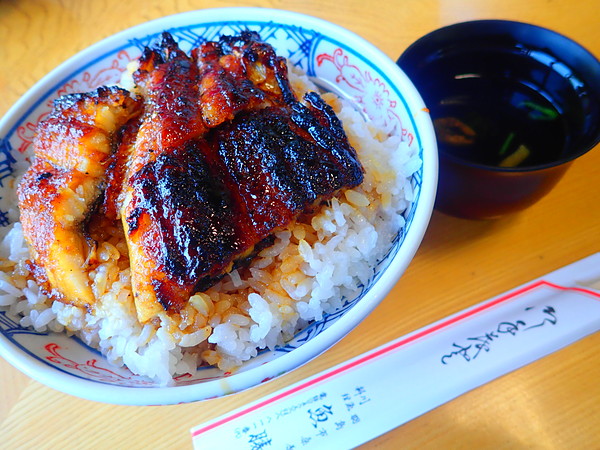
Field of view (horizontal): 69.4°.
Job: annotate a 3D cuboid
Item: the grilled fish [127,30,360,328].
[{"bbox_3d":[-0.034,-0.041,0.186,0.087,0.031,0.139,-20,60,-5],"label":"grilled fish"}]

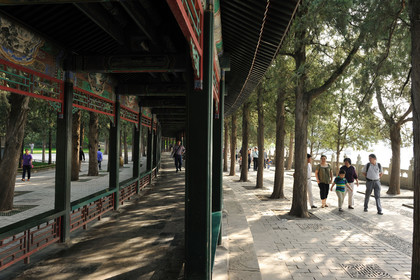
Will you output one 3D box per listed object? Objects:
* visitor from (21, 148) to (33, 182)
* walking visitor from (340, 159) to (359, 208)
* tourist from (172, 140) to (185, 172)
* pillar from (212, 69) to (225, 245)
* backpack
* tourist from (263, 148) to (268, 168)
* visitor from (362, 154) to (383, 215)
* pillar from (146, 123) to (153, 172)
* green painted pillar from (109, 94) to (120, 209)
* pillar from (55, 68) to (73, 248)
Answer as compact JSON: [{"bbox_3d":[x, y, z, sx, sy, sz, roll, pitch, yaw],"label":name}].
[{"bbox_3d":[-9.381,1.304,18.586,0.540,1.620,0.360,1,-1,-11],"label":"visitor"},{"bbox_3d":[4.344,1.338,11.236,0.540,1.580,0.400,0,-1,6],"label":"walking visitor"},{"bbox_3d":[-1.577,0.833,18.392,0.580,1.640,0.400,0,-1,-3],"label":"tourist"},{"bbox_3d":[0.085,0.255,5.282,0.185,2.530,0.185,0,-1,1],"label":"pillar"},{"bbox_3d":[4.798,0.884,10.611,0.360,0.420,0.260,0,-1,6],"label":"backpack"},{"bbox_3d":[4.373,1.504,29.286,0.500,1.640,0.380,0,-1,9],"label":"tourist"},{"bbox_3d":[4.733,1.262,10.487,0.560,1.710,0.480,0,-1,6],"label":"visitor"},{"bbox_3d":[-2.172,0.325,13.082,0.185,2.530,0.185,0,-1,-2],"label":"pillar"},{"bbox_3d":[-2.087,0.270,7.974,0.185,2.530,0.185,0,-1,1],"label":"green painted pillar"},{"bbox_3d":[-2.176,0.241,5.408,0.185,2.530,0.185,0,-1,1],"label":"pillar"}]

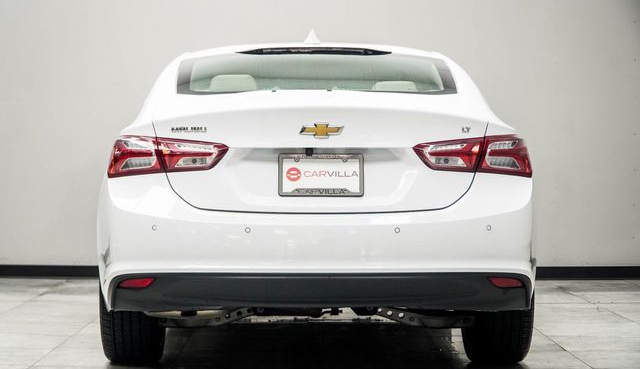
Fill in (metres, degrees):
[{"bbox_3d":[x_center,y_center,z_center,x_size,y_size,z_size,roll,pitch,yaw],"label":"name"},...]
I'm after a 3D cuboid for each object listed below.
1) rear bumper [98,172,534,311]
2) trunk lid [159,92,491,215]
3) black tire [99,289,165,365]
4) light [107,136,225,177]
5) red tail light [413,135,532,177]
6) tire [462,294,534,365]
[{"bbox_3d":[-0.001,0.234,4.798,1.820,0.555,0.710,0,1,-1],"label":"rear bumper"},{"bbox_3d":[0.001,-0.122,4.718,1.270,0.450,0.500,0,1,-1],"label":"trunk lid"},{"bbox_3d":[-0.813,0.468,5.538,0.238,0.675,0.676,0,1,-1],"label":"black tire"},{"bbox_3d":[-0.579,-0.110,4.704,0.490,0.165,0.360,0,1,-1],"label":"light"},{"bbox_3d":[0.581,-0.110,4.731,0.490,0.165,0.360,0,1,-1],"label":"red tail light"},{"bbox_3d":[0.777,0.468,5.574,0.238,0.675,0.676,0,1,-1],"label":"tire"}]

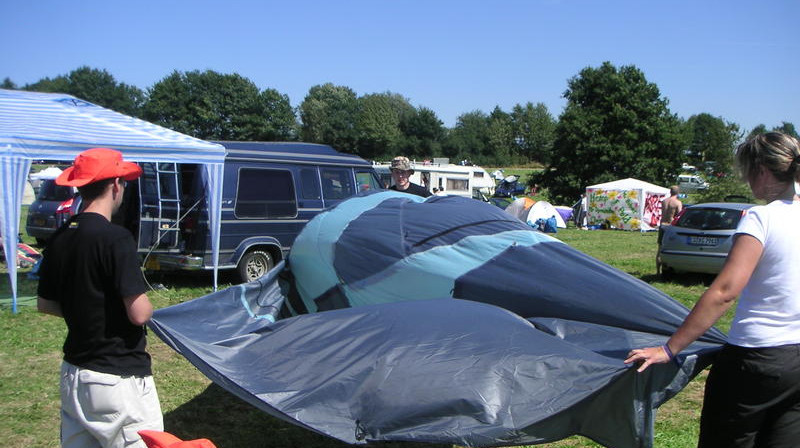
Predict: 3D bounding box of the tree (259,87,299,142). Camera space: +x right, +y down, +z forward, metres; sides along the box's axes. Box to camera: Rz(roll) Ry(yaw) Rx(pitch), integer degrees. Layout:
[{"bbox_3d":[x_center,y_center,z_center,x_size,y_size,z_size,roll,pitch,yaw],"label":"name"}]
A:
[{"bbox_3d":[-14.819,-11.867,108.000,5.000,9.600,5.000,1,2,0],"label":"tree"}]

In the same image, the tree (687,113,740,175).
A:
[{"bbox_3d":[64.052,-17.320,180.000,11.000,11.070,11.000,1,2,0],"label":"tree"}]

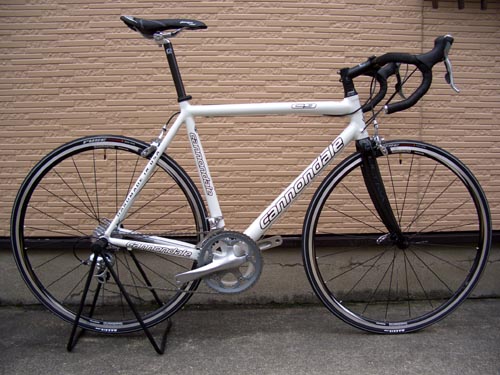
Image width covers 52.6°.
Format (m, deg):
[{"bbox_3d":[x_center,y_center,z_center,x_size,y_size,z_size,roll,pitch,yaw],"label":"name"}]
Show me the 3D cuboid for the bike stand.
[{"bbox_3d":[-0.441,0.344,1.715,0.325,0.360,0.235,0,9,-1],"label":"bike stand"}]

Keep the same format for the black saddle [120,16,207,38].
[{"bbox_3d":[-0.273,-0.506,1.600,0.275,0.066,0.140,0,9,-1],"label":"black saddle"}]

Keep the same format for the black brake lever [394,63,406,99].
[{"bbox_3d":[0.555,-0.393,1.855,0.052,0.142,0.030,0,9,-1],"label":"black brake lever"}]

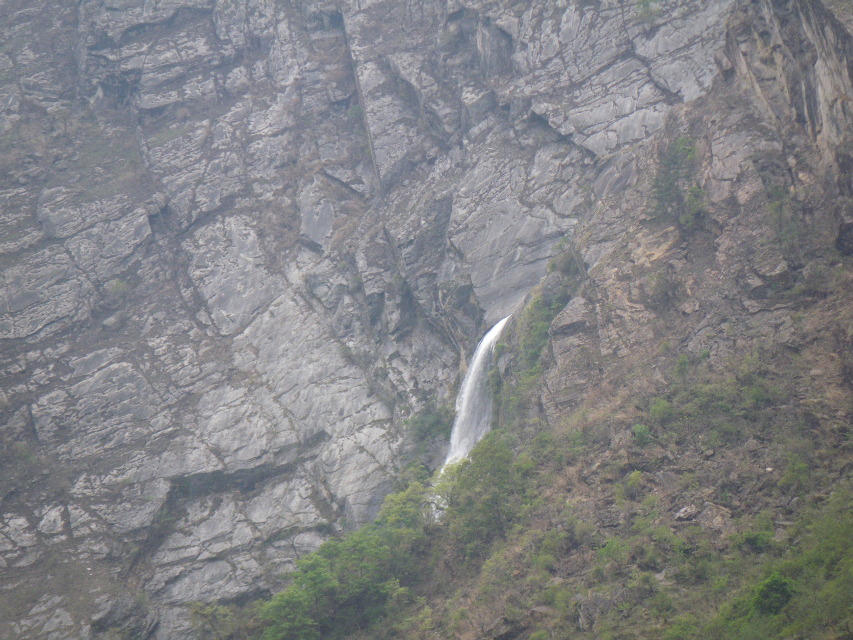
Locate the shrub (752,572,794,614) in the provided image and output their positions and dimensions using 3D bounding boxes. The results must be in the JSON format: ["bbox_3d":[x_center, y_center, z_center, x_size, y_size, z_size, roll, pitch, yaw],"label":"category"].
[{"bbox_3d":[23.131,18.232,230.000,2.744,2.604,2.661,0,-10,0],"label":"shrub"}]

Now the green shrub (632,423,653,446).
[{"bbox_3d":[16.152,8.562,258.000,1.466,1.669,1.422,0,-10,0],"label":"green shrub"}]

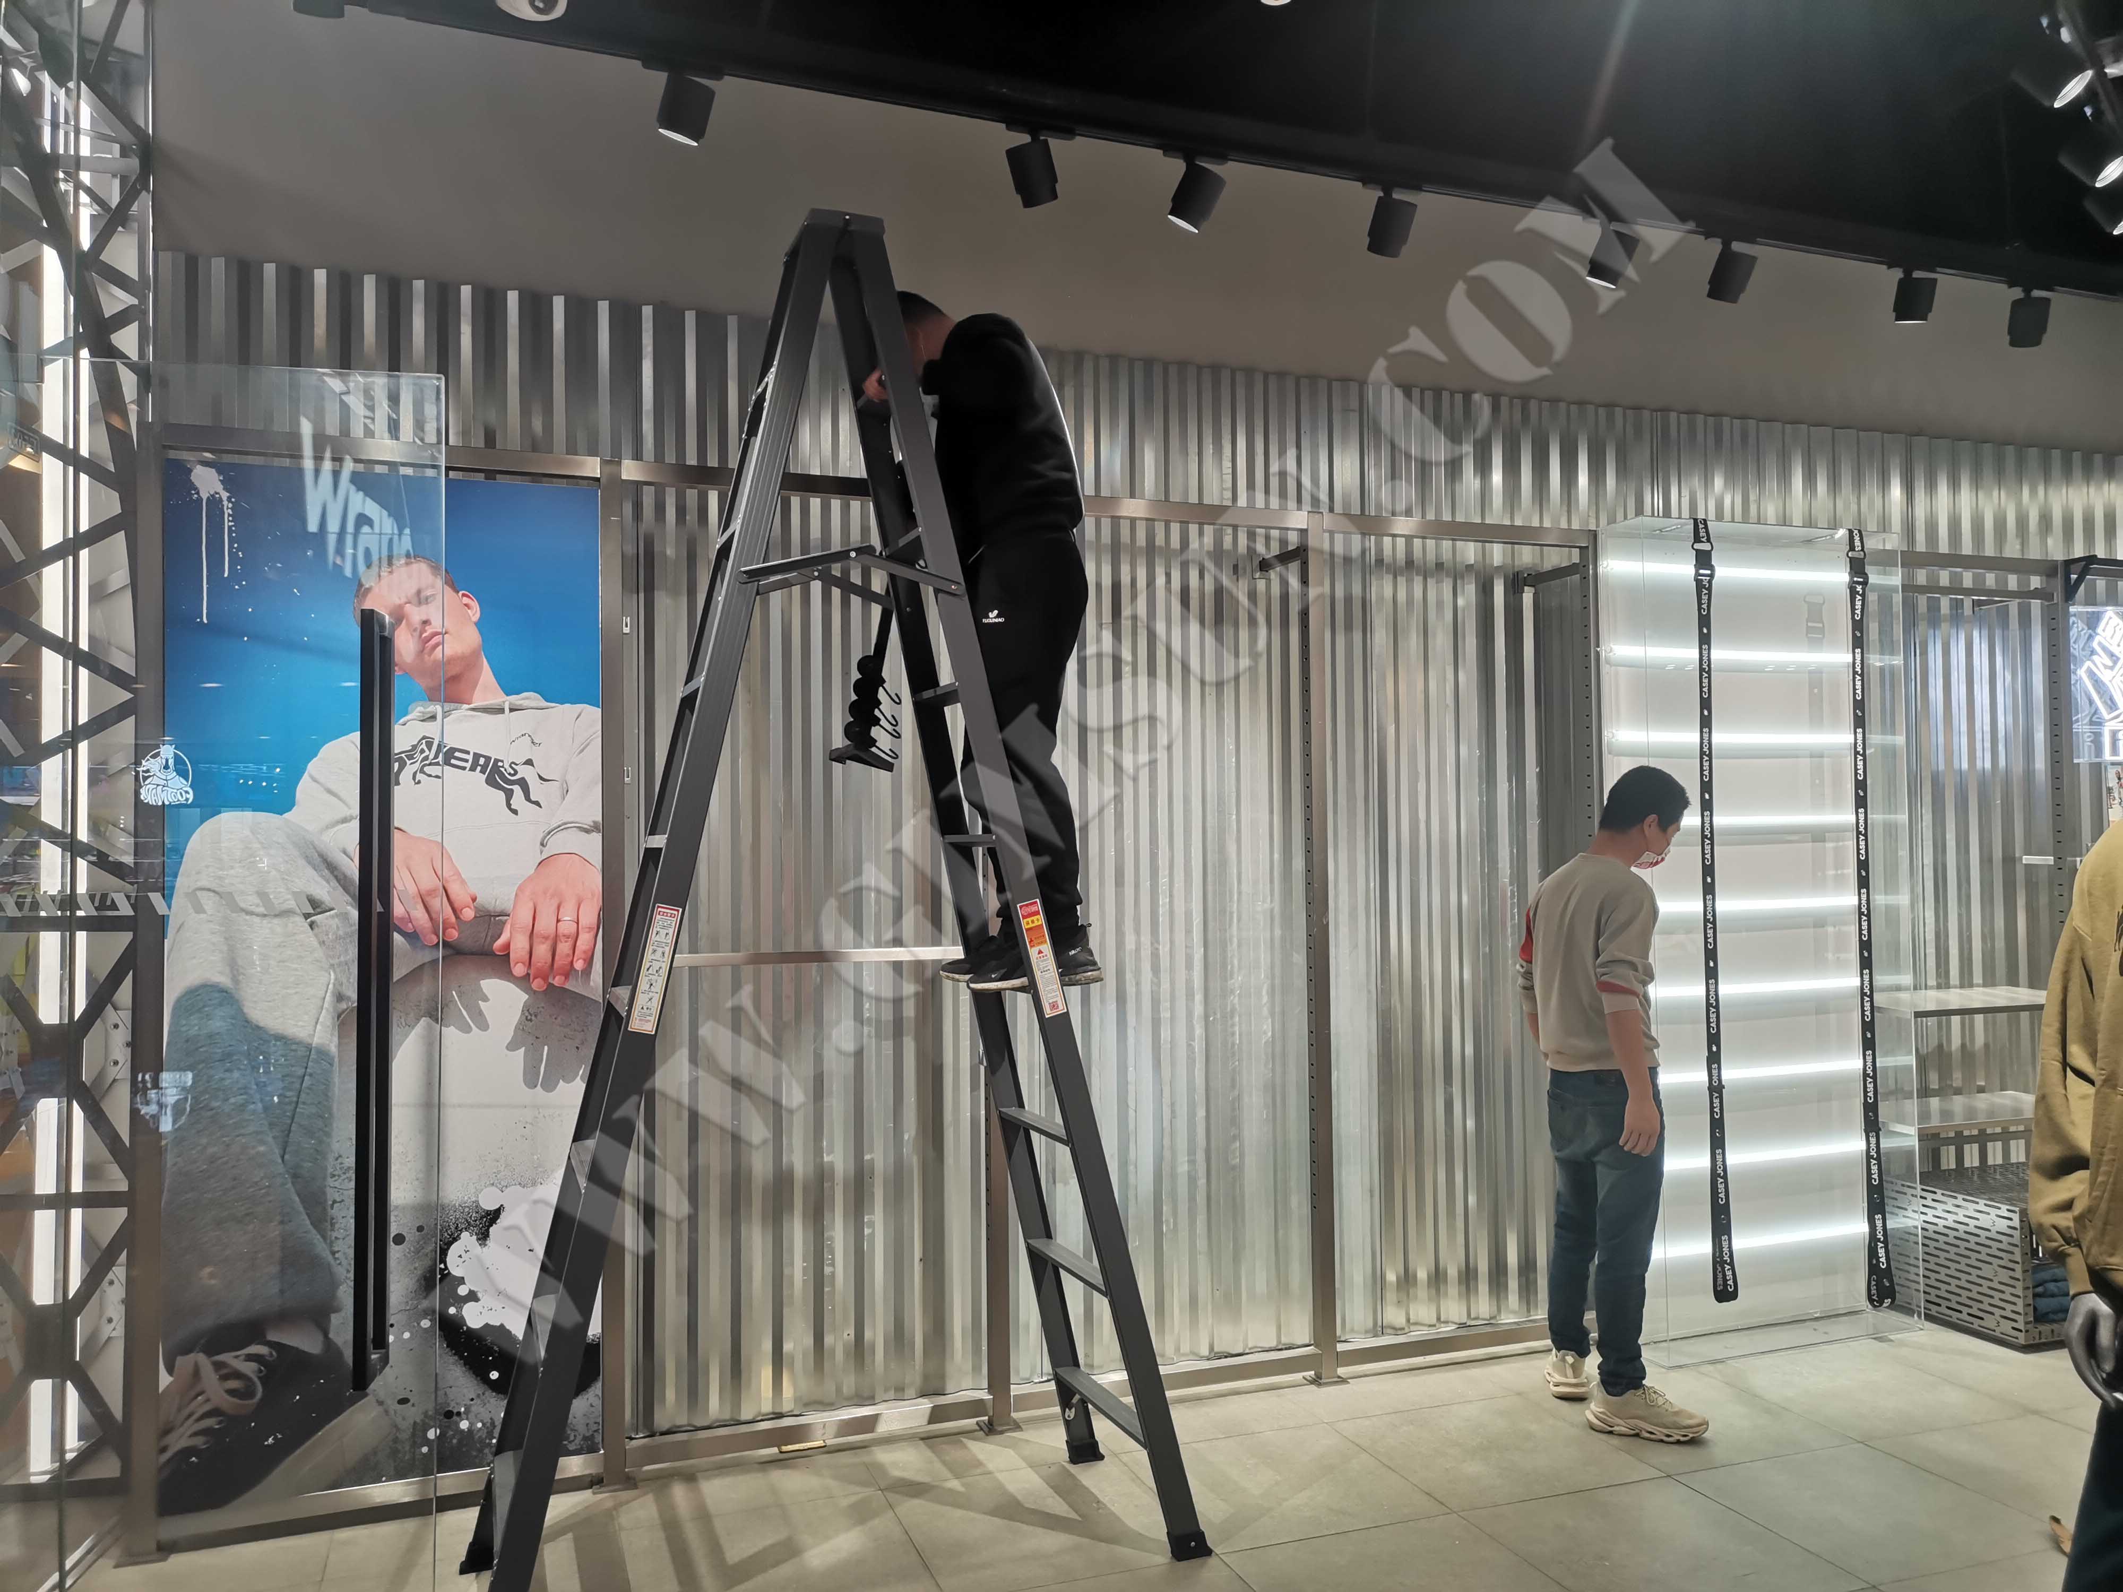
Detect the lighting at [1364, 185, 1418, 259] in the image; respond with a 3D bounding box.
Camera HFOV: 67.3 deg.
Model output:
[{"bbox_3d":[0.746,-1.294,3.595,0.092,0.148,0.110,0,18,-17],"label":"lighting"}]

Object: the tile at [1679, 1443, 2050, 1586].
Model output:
[{"bbox_3d":[1.855,1.641,3.670,0.600,0.010,0.600,0,-2,-20],"label":"tile"}]

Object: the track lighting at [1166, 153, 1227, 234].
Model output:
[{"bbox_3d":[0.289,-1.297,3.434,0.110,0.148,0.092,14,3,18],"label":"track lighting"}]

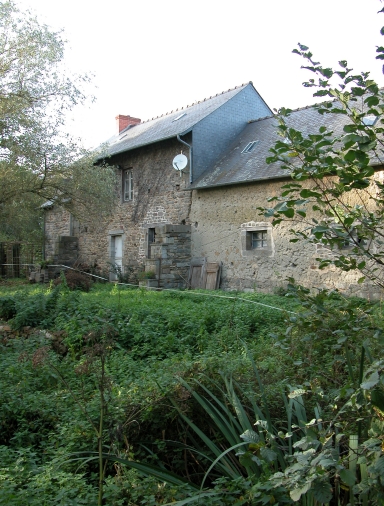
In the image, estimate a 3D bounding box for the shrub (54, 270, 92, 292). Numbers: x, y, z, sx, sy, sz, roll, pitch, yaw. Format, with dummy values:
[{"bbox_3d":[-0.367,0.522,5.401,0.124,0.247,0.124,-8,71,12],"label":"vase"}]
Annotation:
[{"bbox_3d":[-4.350,1.030,19.000,1.400,0.840,1.200,0,0,0],"label":"shrub"}]

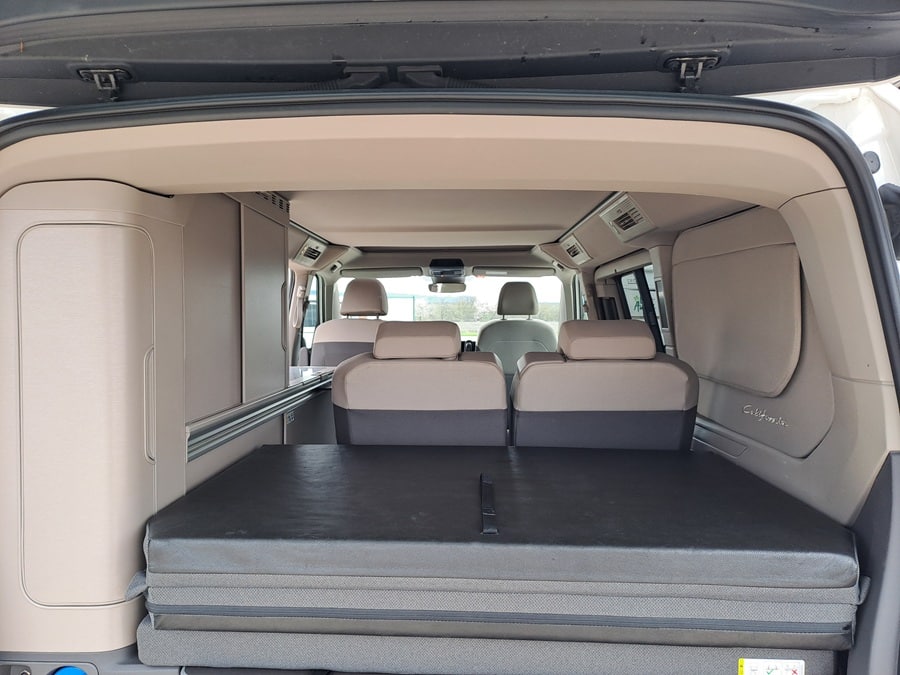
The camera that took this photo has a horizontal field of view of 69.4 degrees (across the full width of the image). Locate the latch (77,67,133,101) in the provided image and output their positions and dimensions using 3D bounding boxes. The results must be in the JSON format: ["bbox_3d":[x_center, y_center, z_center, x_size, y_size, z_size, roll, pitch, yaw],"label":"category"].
[{"bbox_3d":[-0.452,-0.331,0.850,0.068,0.040,0.036,0,2,2],"label":"latch"}]

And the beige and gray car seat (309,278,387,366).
[{"bbox_3d":[-0.475,0.160,3.860,0.550,1.000,0.660,0,2,2],"label":"beige and gray car seat"}]

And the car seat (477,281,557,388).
[{"bbox_3d":[0.435,0.140,4.070,0.540,1.000,0.660,0,2,2],"label":"car seat"}]

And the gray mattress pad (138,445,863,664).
[{"bbox_3d":[0.066,0.358,1.220,1.030,0.175,0.640,0,2,2],"label":"gray mattress pad"}]

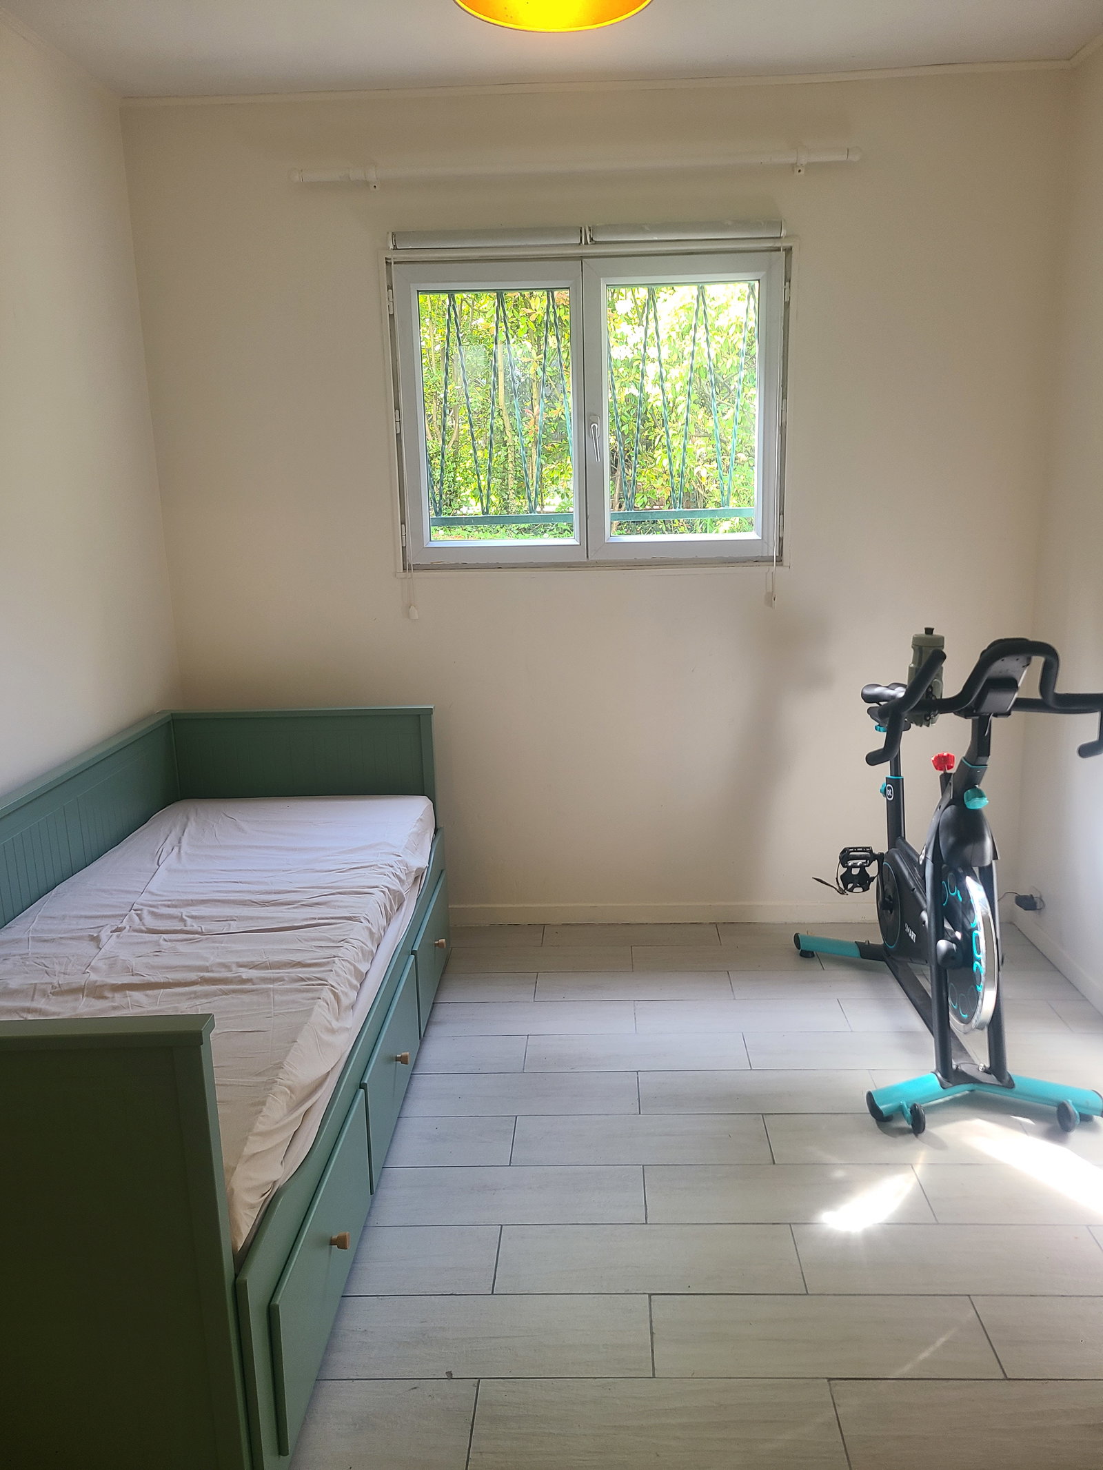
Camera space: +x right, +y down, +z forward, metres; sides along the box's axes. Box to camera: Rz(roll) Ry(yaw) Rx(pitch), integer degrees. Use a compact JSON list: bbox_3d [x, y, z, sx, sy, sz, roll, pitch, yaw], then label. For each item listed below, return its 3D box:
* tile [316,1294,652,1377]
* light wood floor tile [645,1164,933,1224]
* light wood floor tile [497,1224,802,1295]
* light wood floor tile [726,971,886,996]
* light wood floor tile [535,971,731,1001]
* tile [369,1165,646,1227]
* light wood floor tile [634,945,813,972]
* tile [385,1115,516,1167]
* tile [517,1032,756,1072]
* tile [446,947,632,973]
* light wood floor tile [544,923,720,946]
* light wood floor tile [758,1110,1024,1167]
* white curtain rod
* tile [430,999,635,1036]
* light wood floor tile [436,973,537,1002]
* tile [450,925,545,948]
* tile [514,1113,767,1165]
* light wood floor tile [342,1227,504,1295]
[{"bbox_3d":[-0.116,1.104,2.028,0.598,0.011,0.202,-1,13,3],"label":"tile"},{"bbox_3d":[0.503,0.999,2.393,0.598,0.011,0.202,-1,13,3],"label":"light wood floor tile"},{"bbox_3d":[0.193,1.051,2.212,0.600,0.010,0.200,-1,13,2],"label":"light wood floor tile"},{"bbox_3d":[0.853,0.764,3.369,0.600,0.010,0.200,-1,13,2],"label":"light wood floor tile"},{"bbox_3d":[0.252,0.776,3.393,0.600,0.010,0.200,-1,13,2],"label":"light wood floor tile"},{"bbox_3d":[-0.096,1.011,2.421,0.600,0.010,0.200,-1,13,2],"label":"tile"},{"bbox_3d":[0.563,0.724,3.578,0.600,0.010,0.200,-1,13,2],"label":"light wood floor tile"},{"bbox_3d":[-0.390,0.971,2.630,0.600,0.010,0.200,-1,13,2],"label":"tile"},{"bbox_3d":[0.232,0.871,3.008,0.598,0.011,0.202,-1,13,3],"label":"tile"},{"bbox_3d":[-0.035,0.743,3.624,0.598,0.011,0.202,-1,13,3],"label":"tile"},{"bbox_3d":[0.272,0.687,3.776,0.600,0.010,0.176,-1,13,2],"label":"light wood floor tile"},{"bbox_3d":[0.810,0.946,2.575,0.598,0.011,0.202,-1,13,3],"label":"light wood floor tile"},{"bbox_3d":[0.064,-1.678,3.279,1.688,0.065,0.085,-1,13,2],"label":"white curtain rod"},{"bbox_3d":[-0.057,0.828,3.209,0.600,0.010,0.200,-1,13,2],"label":"tile"},{"bbox_3d":[-0.346,0.795,3.441,0.598,0.011,0.202,-1,13,3],"label":"light wood floor tile"},{"bbox_3d":[-0.326,0.705,3.841,0.598,0.011,0.202,-1,13,3],"label":"tile"},{"bbox_3d":[0.212,0.961,2.609,0.598,0.011,0.202,-1,13,3],"label":"tile"},{"bbox_3d":[-0.408,1.063,2.236,0.600,0.010,0.200,-1,13,2],"label":"light wood floor tile"}]

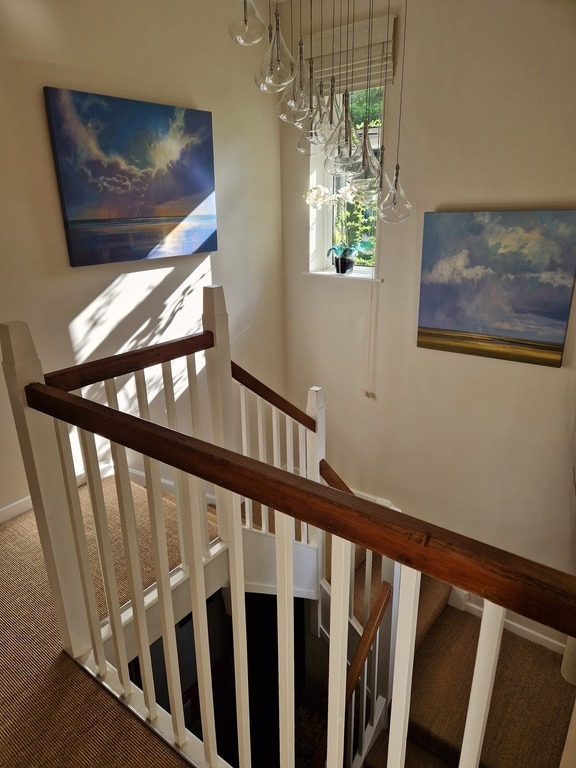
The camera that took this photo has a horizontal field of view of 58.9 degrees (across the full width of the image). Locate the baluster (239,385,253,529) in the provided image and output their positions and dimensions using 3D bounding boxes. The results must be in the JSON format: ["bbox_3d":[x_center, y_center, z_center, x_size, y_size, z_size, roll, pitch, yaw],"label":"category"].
[{"bbox_3d":[-0.177,0.328,2.194,0.025,0.675,0.025,13,24,35],"label":"baluster"}]

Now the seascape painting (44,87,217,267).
[{"bbox_3d":[-0.702,-0.997,2.542,0.040,0.720,0.924,13,24,35],"label":"seascape painting"}]

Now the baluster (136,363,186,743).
[{"bbox_3d":[-0.290,0.523,1.200,0.025,0.891,0.025,13,24,35],"label":"baluster"}]

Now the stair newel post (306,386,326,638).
[{"bbox_3d":[0.148,0.753,2.786,0.066,1.548,0.067,13,24,35],"label":"stair newel post"}]

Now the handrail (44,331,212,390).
[{"bbox_3d":[-0.487,-0.080,1.639,0.051,0.062,0.649,13,24,35],"label":"handrail"}]

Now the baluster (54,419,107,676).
[{"bbox_3d":[-0.566,0.479,1.405,0.025,0.846,0.025,13,24,35],"label":"baluster"}]

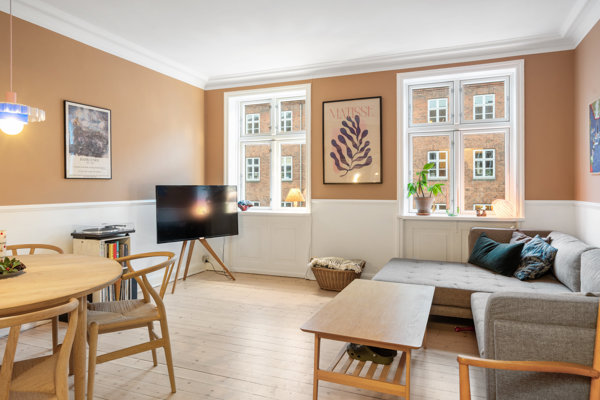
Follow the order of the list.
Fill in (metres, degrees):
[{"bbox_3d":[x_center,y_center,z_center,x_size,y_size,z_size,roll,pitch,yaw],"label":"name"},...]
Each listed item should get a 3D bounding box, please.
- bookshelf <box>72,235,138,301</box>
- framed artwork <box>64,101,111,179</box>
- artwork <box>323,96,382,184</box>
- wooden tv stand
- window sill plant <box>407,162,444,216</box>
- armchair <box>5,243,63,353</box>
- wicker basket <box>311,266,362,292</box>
[{"bbox_3d":[-1.814,0.699,3.446,0.350,0.700,0.390,1,2,21],"label":"bookshelf"},{"bbox_3d":[-1.984,-0.542,3.459,0.030,0.700,0.510,1,2,21],"label":"framed artwork"},{"bbox_3d":[0.615,-0.692,4.349,0.720,1.015,0.030,1,2,21],"label":"artwork"},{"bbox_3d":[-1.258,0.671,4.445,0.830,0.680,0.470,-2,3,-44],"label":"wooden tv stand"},{"bbox_3d":[1.476,-0.129,4.296,0.420,0.600,0.380,1,2,21],"label":"window sill plant"},{"bbox_3d":[-1.886,0.706,2.451,0.550,0.760,0.520,-1,2,-26],"label":"armchair"},{"bbox_3d":[0.436,0.875,4.226,0.590,0.280,0.400,1,2,21],"label":"wicker basket"}]

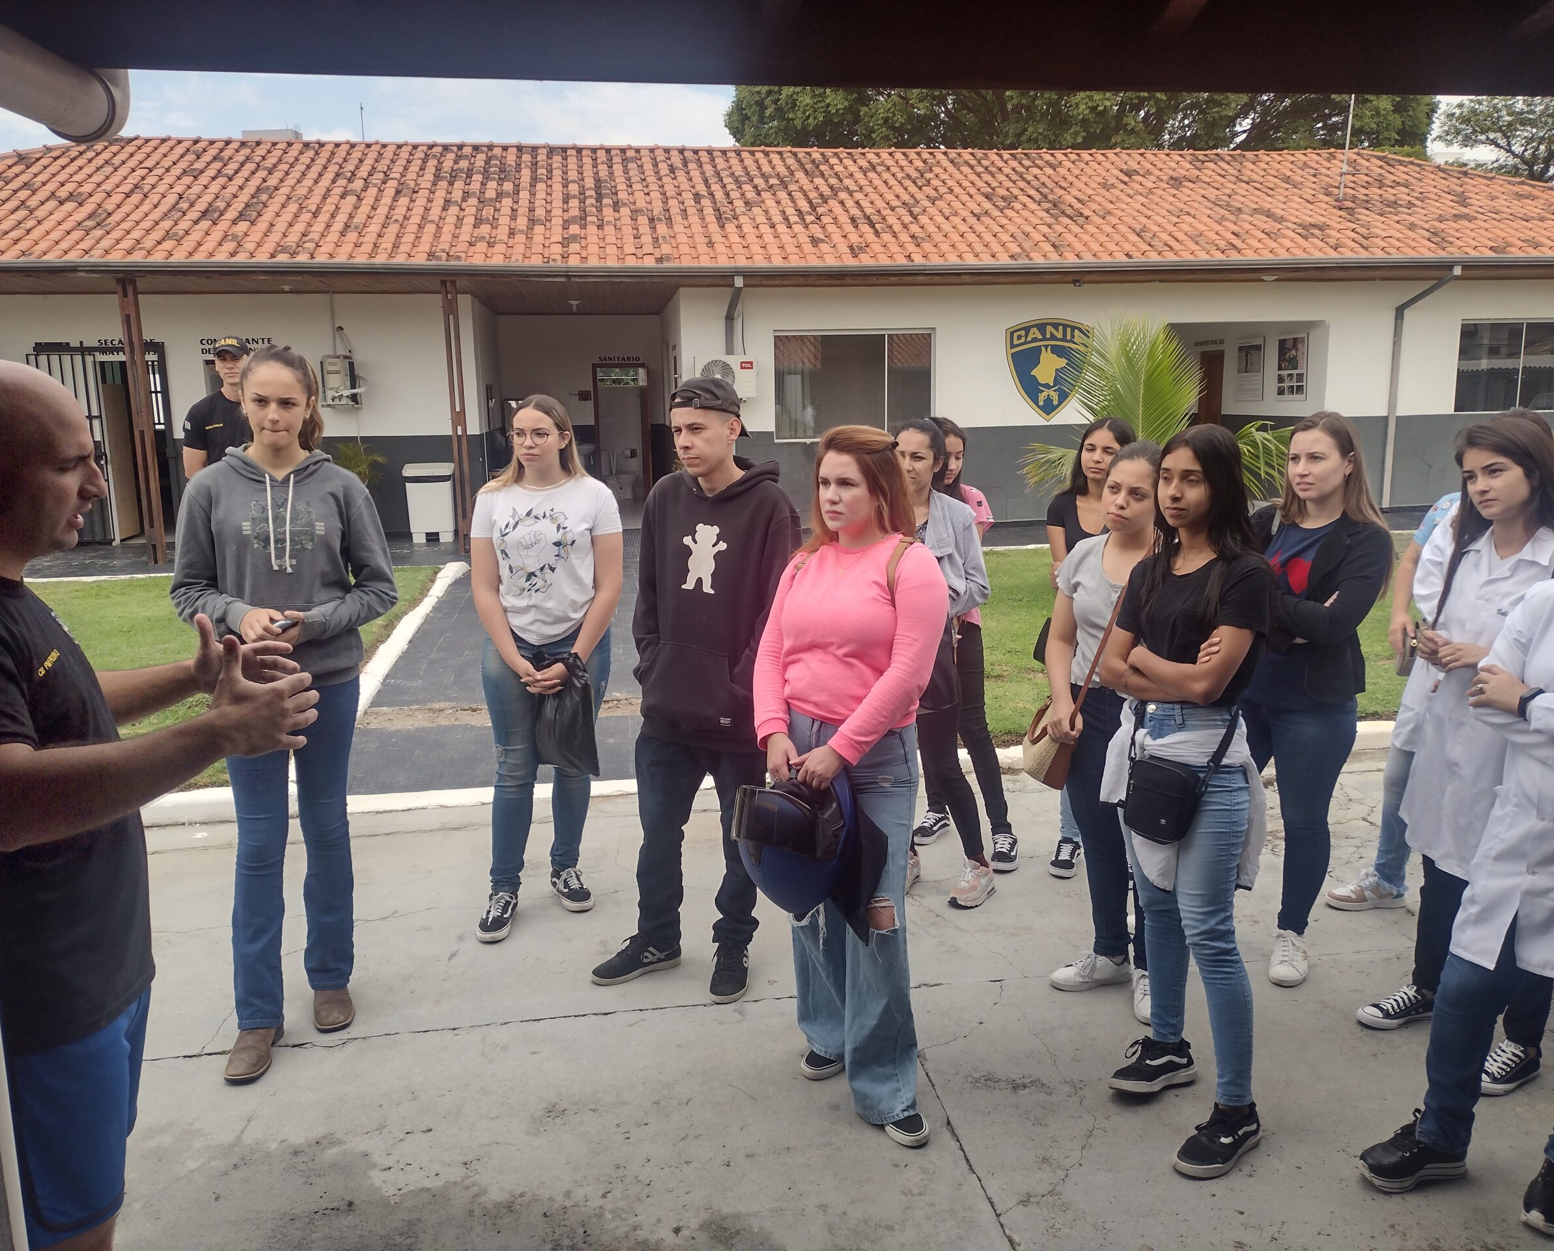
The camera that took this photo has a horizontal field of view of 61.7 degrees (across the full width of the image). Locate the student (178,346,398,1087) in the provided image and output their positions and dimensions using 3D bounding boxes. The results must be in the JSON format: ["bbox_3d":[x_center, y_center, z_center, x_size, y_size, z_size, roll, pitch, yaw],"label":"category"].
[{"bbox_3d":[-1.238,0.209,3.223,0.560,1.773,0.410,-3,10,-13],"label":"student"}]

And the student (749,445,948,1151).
[{"bbox_3d":[0.183,0.358,3.075,0.480,1.643,0.410,5,12,31],"label":"student"}]

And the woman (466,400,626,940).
[{"bbox_3d":[-0.754,0.113,4.173,0.500,1.686,0.380,0,10,6],"label":"woman"}]

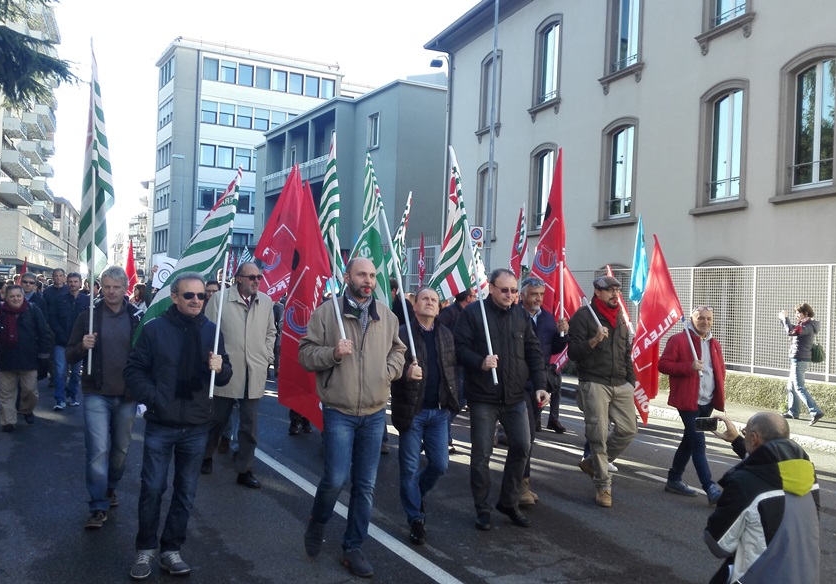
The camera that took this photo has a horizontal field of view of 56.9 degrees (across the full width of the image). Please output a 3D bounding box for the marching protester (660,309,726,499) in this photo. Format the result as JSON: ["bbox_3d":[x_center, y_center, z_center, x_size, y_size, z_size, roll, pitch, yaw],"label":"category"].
[{"bbox_3d":[2.371,0.941,6.675,0.530,1.638,0.570,2,0,-25],"label":"marching protester"}]

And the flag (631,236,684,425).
[{"bbox_3d":[2.009,0.324,6.500,0.440,1.550,0.380,2,0,0],"label":"flag"}]

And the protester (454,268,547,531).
[{"bbox_3d":[0.595,0.749,5.570,0.600,1.821,0.500,2,0,-21],"label":"protester"}]

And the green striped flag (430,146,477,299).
[{"bbox_3d":[0.260,-0.509,5.650,0.340,1.120,0.360,2,0,18],"label":"green striped flag"}]

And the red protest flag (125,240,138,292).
[{"bbox_3d":[-5.754,-0.492,15.500,0.300,1.180,0.260,2,0,12],"label":"red protest flag"}]

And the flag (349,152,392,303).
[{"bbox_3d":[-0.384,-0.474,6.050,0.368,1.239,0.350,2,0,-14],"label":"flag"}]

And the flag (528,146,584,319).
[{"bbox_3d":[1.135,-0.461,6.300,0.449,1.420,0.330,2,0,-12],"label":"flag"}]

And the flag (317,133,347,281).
[{"bbox_3d":[-0.747,-0.708,6.700,0.269,1.354,0.250,2,0,-18],"label":"flag"}]

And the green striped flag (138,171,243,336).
[{"bbox_3d":[-1.457,-0.238,4.900,0.640,1.130,0.360,2,0,23],"label":"green striped flag"}]

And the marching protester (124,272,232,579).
[{"bbox_3d":[-1.373,0.731,4.392,0.600,1.688,0.470,2,0,-30],"label":"marching protester"}]

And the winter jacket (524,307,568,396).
[{"bbox_3d":[0.968,0.466,6.150,0.520,0.710,0.370,2,0,-18],"label":"winter jacket"}]

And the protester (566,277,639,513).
[{"bbox_3d":[1.479,0.802,6.220,0.540,1.840,0.520,2,0,-18],"label":"protester"}]

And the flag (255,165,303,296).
[{"bbox_3d":[-1.283,-0.564,7.200,0.500,1.280,0.360,2,0,23],"label":"flag"}]

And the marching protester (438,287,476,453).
[{"bbox_3d":[0.422,0.798,7.850,0.550,1.740,0.420,2,0,-34],"label":"marching protester"}]

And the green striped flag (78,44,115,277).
[{"bbox_3d":[-2.062,-0.837,4.950,0.260,1.470,0.260,2,0,12],"label":"green striped flag"}]

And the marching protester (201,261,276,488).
[{"bbox_3d":[-1.476,0.676,6.380,0.590,1.830,0.480,2,0,-27],"label":"marching protester"}]

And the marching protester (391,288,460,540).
[{"bbox_3d":[0.051,0.803,5.320,0.500,1.667,0.470,2,0,-16],"label":"marching protester"}]

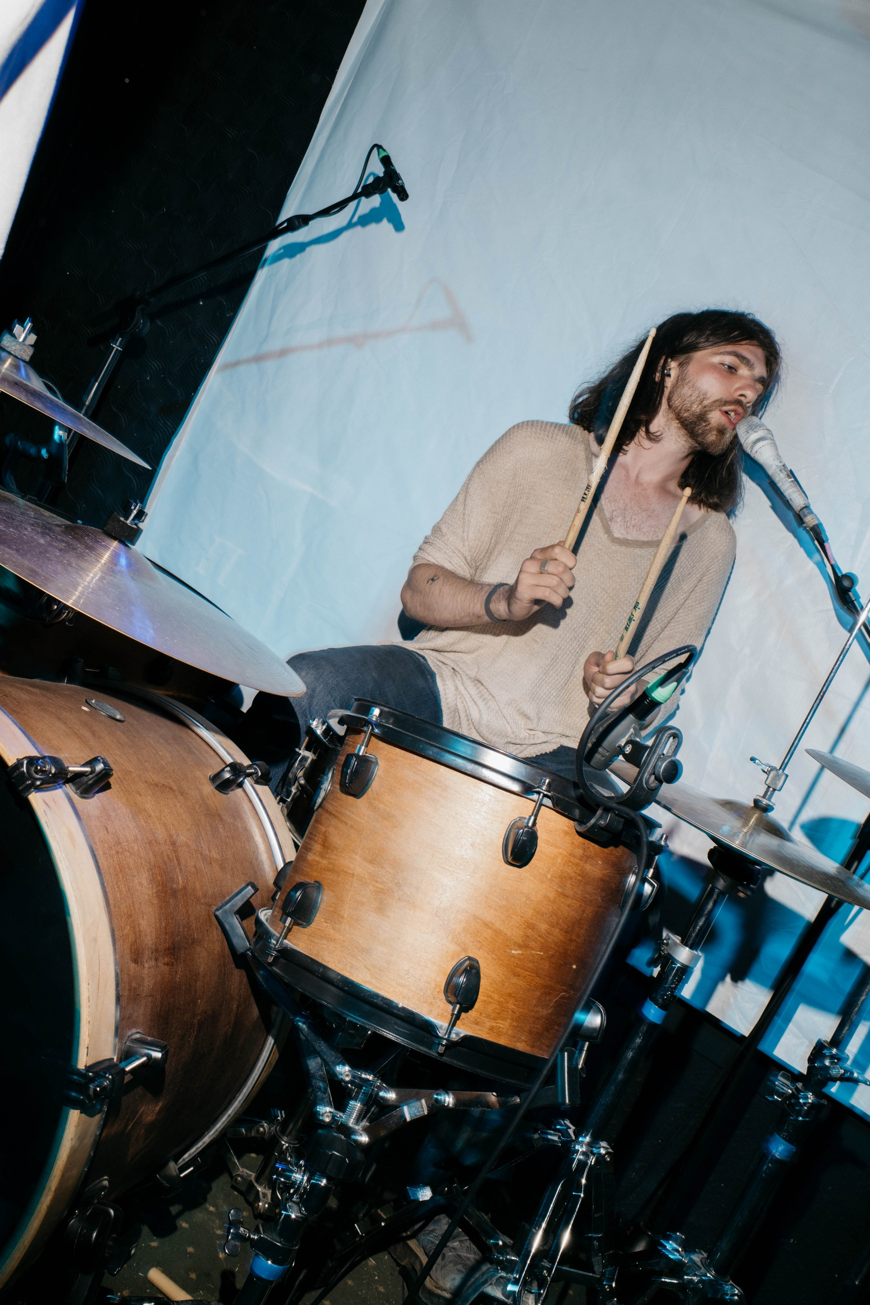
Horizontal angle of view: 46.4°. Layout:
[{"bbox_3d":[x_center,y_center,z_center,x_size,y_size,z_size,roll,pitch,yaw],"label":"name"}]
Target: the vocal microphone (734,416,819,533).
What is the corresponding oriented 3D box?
[{"bbox_3d":[0.507,-0.266,1.490,0.185,0.050,0.050,64,0,16],"label":"vocal microphone"}]

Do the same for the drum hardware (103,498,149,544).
[{"bbox_3d":[-0.334,-0.144,1.100,0.036,0.044,0.036,29,4,0],"label":"drum hardware"}]

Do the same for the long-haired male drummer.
[{"bbox_3d":[0.050,0.045,1.460,0.630,1.340,0.670,26,4,0],"label":"long-haired male drummer"}]

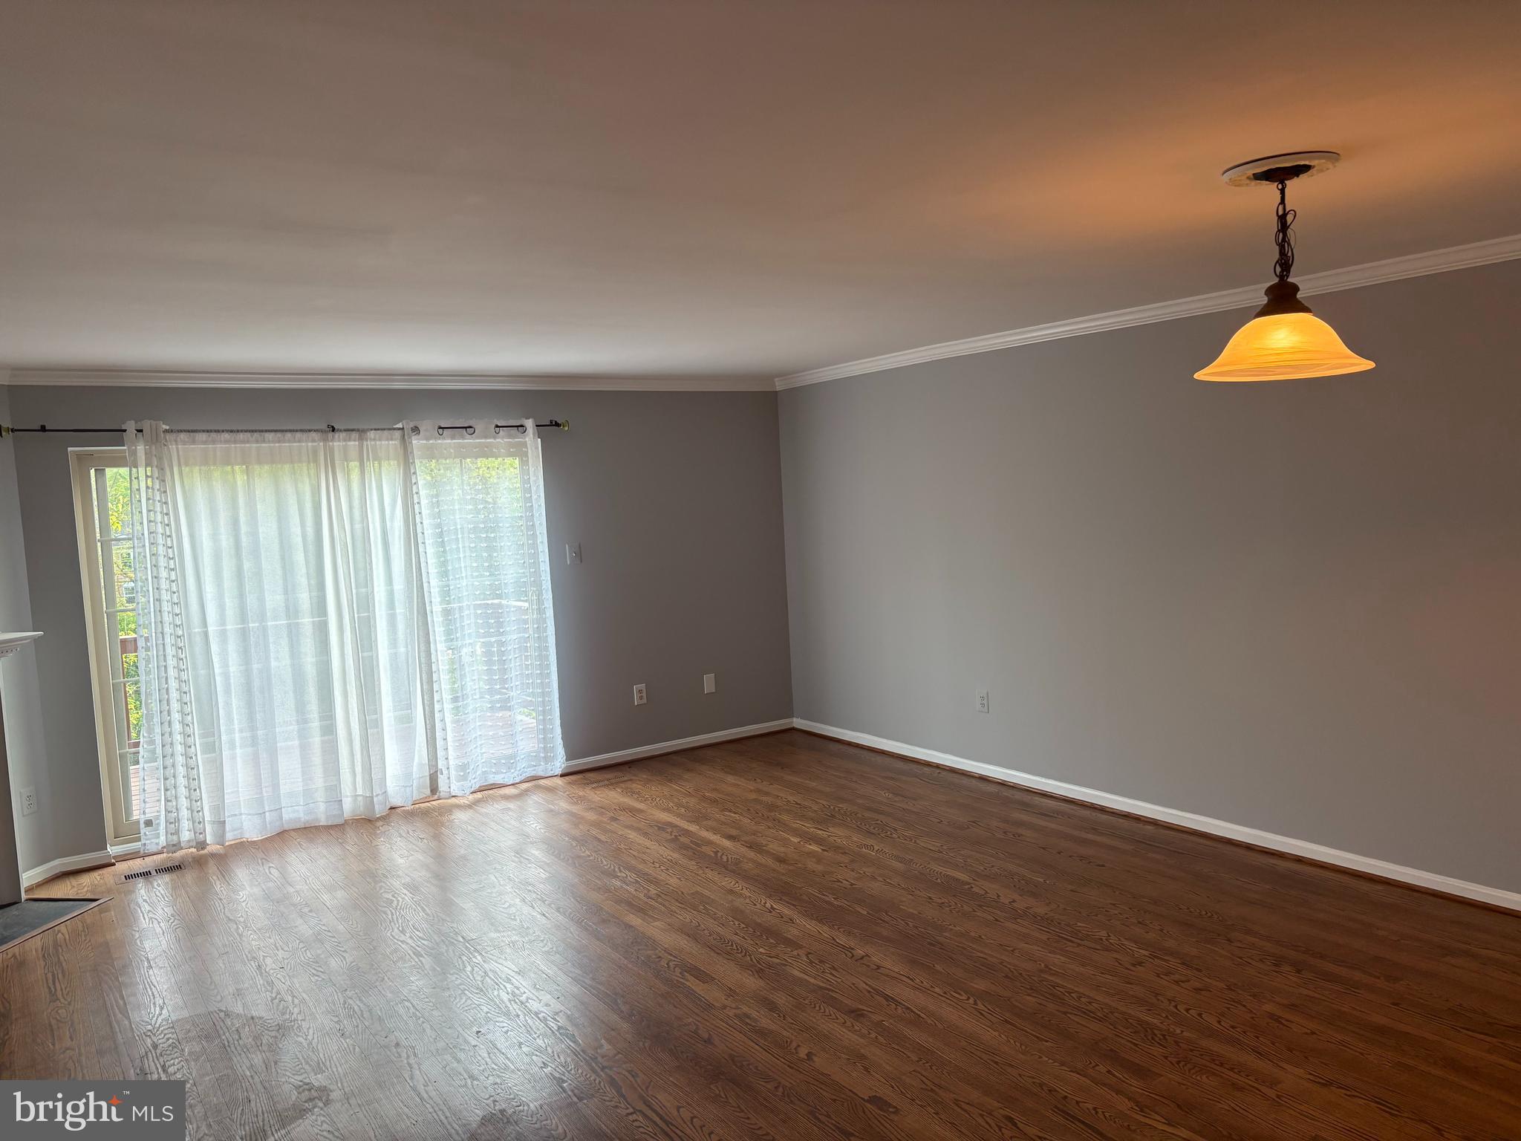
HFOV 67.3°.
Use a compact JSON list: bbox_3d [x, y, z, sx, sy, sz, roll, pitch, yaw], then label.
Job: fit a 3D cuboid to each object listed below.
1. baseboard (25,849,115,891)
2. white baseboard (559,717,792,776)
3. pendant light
[{"bbox_3d":[-3.379,1.445,5.561,0.117,0.075,0.418,-1,5,31],"label":"baseboard"},{"bbox_3d":[-0.490,1.143,7.515,1.748,0.075,0.022,-6,5,-33],"label":"white baseboard"},{"bbox_3d":[1.270,-0.730,2.785,0.405,0.513,0.405,-6,5,-33],"label":"pendant light"}]

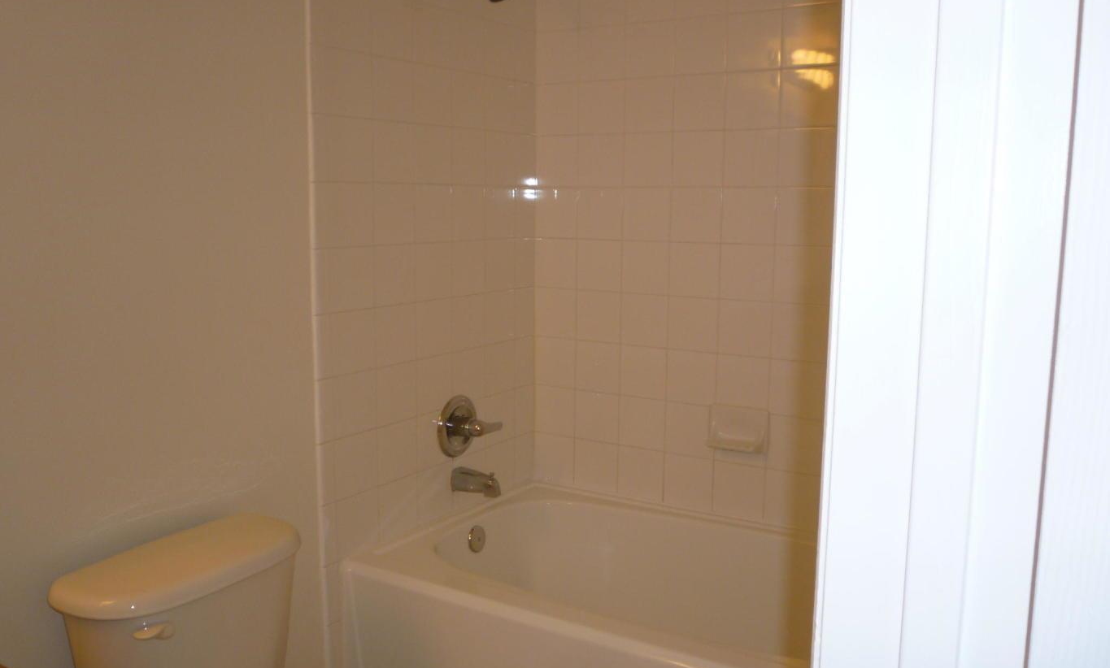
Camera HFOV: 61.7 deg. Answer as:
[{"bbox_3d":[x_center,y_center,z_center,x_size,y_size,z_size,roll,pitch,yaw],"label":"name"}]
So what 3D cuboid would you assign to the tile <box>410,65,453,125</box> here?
[{"bbox_3d":[-0.324,-0.621,2.420,0.010,0.151,0.150,6,10,32],"label":"tile"}]

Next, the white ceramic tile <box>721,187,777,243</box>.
[{"bbox_3d":[0.527,-0.320,2.531,0.152,0.152,0.009,5,9,32],"label":"white ceramic tile"}]

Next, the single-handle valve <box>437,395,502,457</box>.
[{"bbox_3d":[-0.234,0.262,2.602,0.085,0.175,0.196,5,9,32],"label":"single-handle valve"}]

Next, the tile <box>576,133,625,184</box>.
[{"bbox_3d":[0.136,-0.507,2.723,0.152,0.152,0.010,6,10,32],"label":"tile"}]

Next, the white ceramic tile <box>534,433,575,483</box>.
[{"bbox_3d":[0.000,0.391,2.953,0.151,0.152,0.008,5,9,32],"label":"white ceramic tile"}]

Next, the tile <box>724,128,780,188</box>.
[{"bbox_3d":[0.526,-0.471,2.498,0.152,0.152,0.009,6,10,32],"label":"tile"}]

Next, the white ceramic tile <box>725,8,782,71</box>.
[{"bbox_3d":[0.530,-0.778,2.467,0.152,0.152,0.009,5,9,32],"label":"white ceramic tile"}]

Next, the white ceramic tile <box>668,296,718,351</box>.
[{"bbox_3d":[0.391,-0.027,2.633,0.149,0.149,0.010,6,10,32],"label":"white ceramic tile"}]

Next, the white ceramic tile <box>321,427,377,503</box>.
[{"bbox_3d":[-0.503,0.326,2.295,0.009,0.152,0.183,6,10,32],"label":"white ceramic tile"}]

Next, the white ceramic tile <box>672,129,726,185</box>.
[{"bbox_3d":[0.397,-0.484,2.584,0.152,0.152,0.008,5,9,32],"label":"white ceramic tile"}]

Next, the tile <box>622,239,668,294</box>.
[{"bbox_3d":[0.263,-0.192,2.685,0.152,0.152,0.010,6,10,32],"label":"tile"}]

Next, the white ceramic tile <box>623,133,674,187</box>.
[{"bbox_3d":[0.268,-0.497,2.672,0.152,0.152,0.009,5,9,32],"label":"white ceramic tile"}]

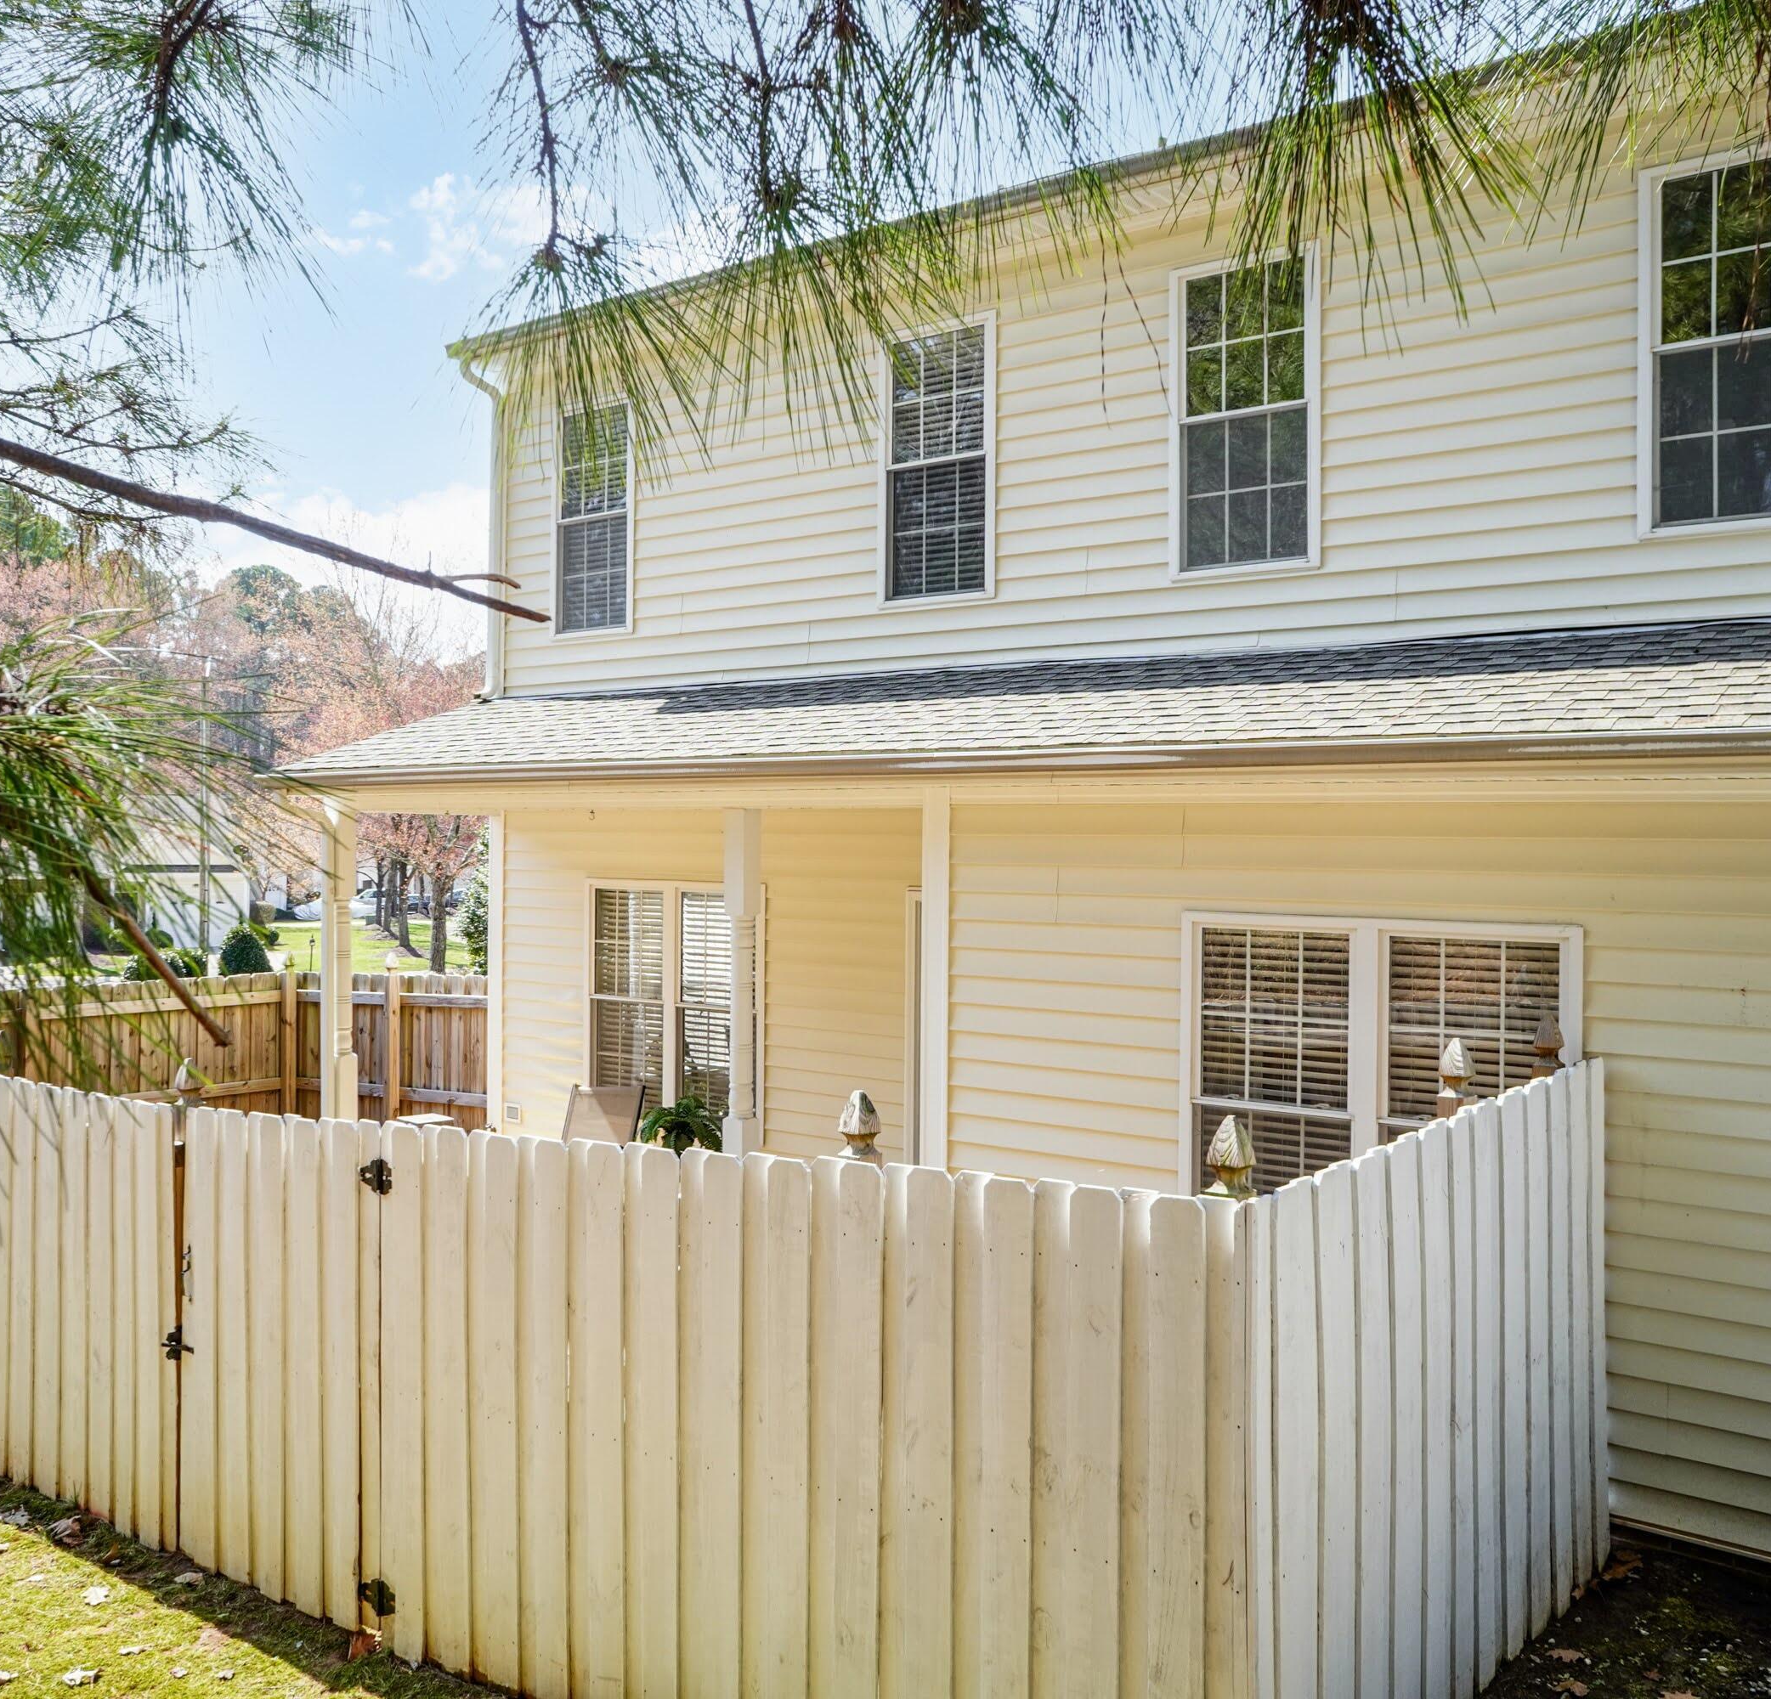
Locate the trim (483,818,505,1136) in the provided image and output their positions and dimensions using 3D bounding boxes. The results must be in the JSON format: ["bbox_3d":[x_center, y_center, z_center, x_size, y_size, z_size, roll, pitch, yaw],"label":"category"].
[{"bbox_3d":[-2.667,0.975,11.837,0.140,2.530,0.120,1,1,38],"label":"trim"}]

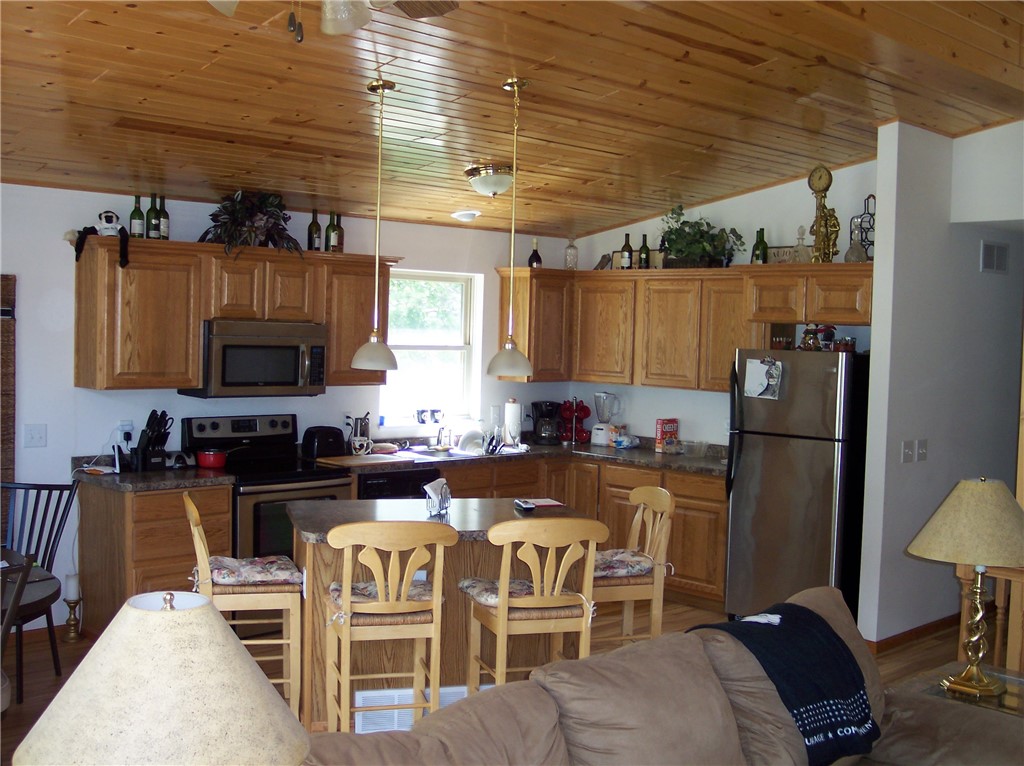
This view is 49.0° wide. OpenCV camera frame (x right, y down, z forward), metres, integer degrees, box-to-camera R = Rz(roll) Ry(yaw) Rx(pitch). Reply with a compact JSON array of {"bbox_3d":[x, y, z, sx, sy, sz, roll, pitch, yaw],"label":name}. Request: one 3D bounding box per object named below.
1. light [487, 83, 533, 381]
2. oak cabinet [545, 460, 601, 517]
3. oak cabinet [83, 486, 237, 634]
[{"bbox_3d":[0.000,-0.677,4.925,0.199,1.281,0.199,1,3,0],"label":"light"},{"bbox_3d":[0.420,0.937,8.121,0.890,0.873,0.920,-1,4,-43],"label":"oak cabinet"},{"bbox_3d":[-1.948,0.970,6.139,0.595,0.873,0.635,-1,4,-43],"label":"oak cabinet"}]

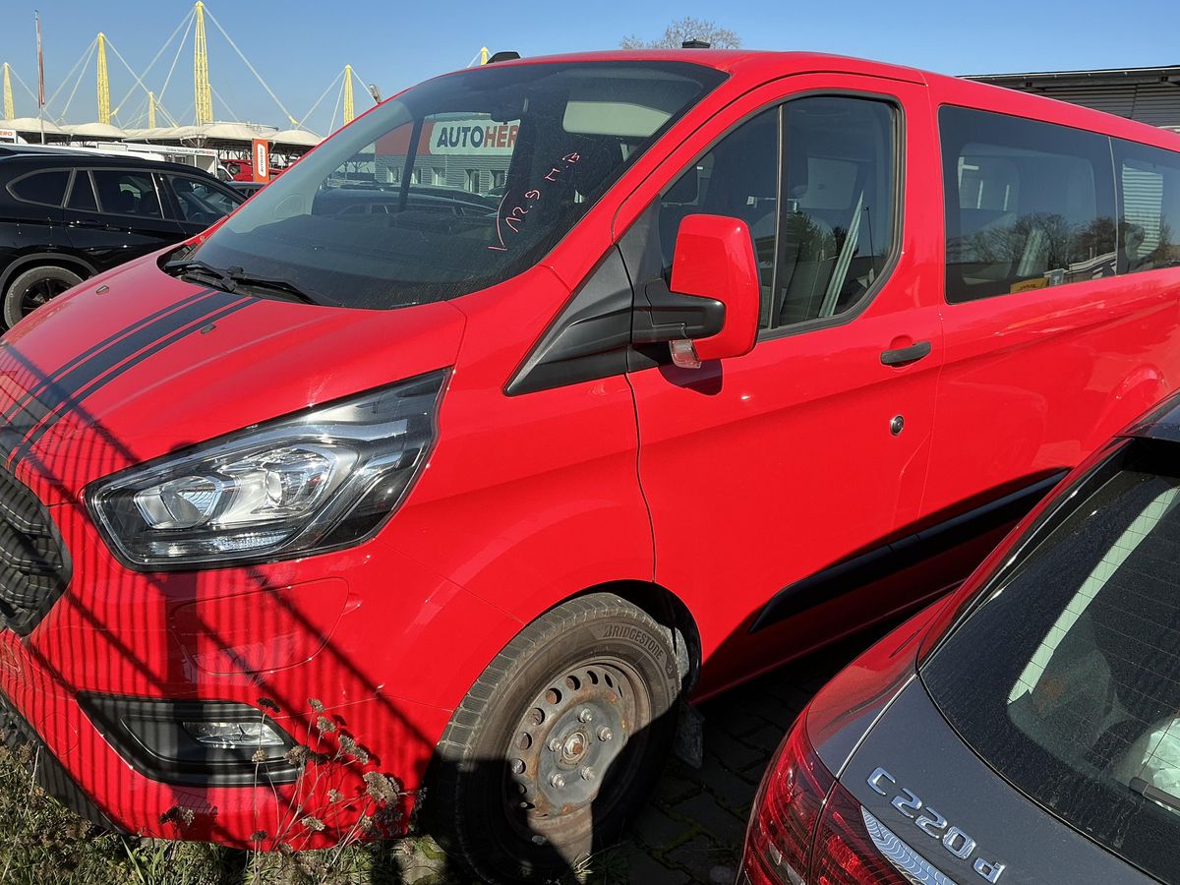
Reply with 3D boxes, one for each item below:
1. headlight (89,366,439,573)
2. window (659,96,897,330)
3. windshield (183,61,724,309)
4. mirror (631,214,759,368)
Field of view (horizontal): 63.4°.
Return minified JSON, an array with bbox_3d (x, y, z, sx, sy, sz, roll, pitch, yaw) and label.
[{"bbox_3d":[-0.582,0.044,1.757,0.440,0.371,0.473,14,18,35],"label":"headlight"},{"bbox_3d":[0.505,-0.574,2.361,0.973,0.608,0.060,-10,7,-39],"label":"window"},{"bbox_3d":[-0.471,-0.733,2.602,1.520,0.130,1.126,18,58,45],"label":"windshield"},{"bbox_3d":[0.204,-0.303,1.923,0.170,0.305,0.235,-10,20,-41],"label":"mirror"}]

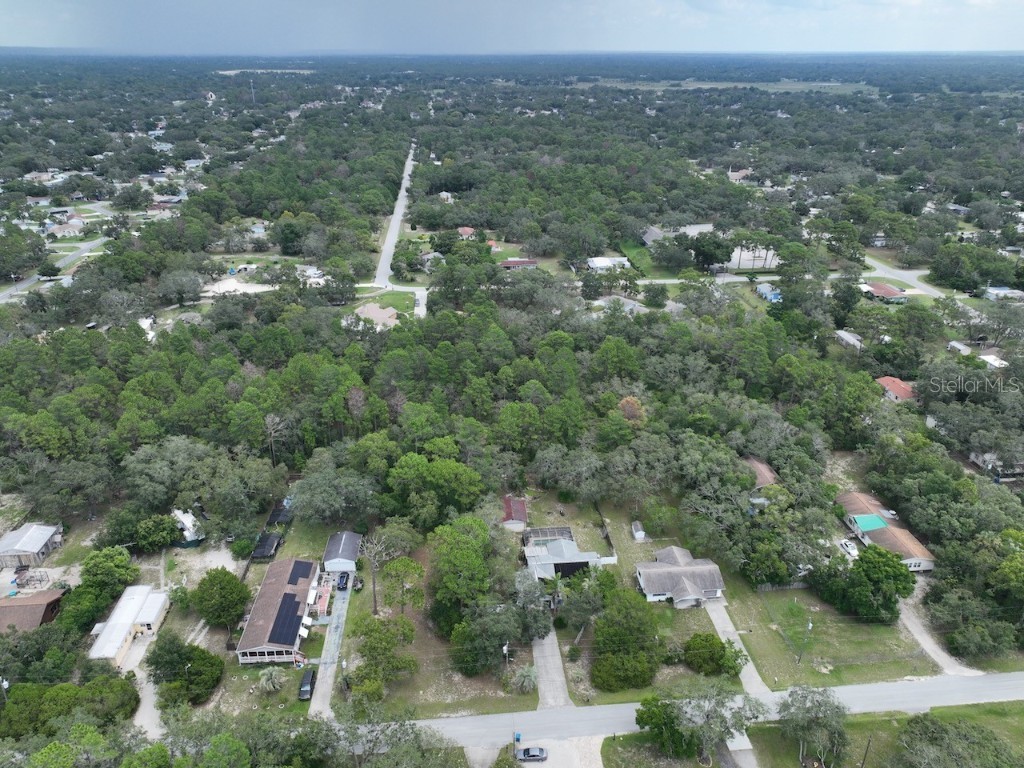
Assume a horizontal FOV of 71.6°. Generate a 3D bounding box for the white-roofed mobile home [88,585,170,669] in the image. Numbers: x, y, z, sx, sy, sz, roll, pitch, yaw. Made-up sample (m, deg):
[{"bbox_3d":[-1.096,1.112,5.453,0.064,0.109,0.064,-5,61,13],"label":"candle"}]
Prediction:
[{"bbox_3d":[-67.966,43.109,127.618,8.500,3.000,17.600,-3,25,-6],"label":"white-roofed mobile home"}]

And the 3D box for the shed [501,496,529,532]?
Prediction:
[{"bbox_3d":[0.300,28.837,157.705,5.000,3.100,8.000,-1,25,-3],"label":"shed"}]

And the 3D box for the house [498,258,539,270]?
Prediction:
[{"bbox_3d":[3.400,-56.939,338.525,17.300,3.700,9.000,-3,26,-7],"label":"house"}]

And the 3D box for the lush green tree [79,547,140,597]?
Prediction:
[{"bbox_3d":[-76.500,36.247,135.463,9.000,9.200,9.000,-2,25,-5],"label":"lush green tree"}]

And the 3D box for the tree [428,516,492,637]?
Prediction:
[{"bbox_3d":[-9.000,34.294,125.155,11.000,21.500,11.500,-2,25,-5],"label":"tree"}]

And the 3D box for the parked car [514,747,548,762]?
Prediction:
[{"bbox_3d":[2.980,54.669,104.969,4.720,1.450,1.830,-2,25,-4],"label":"parked car"}]

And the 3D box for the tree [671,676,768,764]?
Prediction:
[{"bbox_3d":[30.000,50.504,103.933,13.000,10.200,12.200,-2,25,-5],"label":"tree"}]

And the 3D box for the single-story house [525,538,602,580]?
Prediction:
[{"bbox_3d":[10.000,35.953,141.733,14.800,4.400,11.800,-2,25,-5],"label":"single-story house"}]

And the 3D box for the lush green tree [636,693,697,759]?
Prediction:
[{"bbox_3d":[22.600,50.968,104.593,8.600,8.800,8.600,-2,25,-5],"label":"lush green tree"}]

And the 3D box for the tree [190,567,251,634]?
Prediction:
[{"bbox_3d":[-51.300,39.010,125.934,9.200,12.300,9.200,-2,25,-5],"label":"tree"}]

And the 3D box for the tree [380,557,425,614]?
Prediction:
[{"bbox_3d":[-19.200,37.433,128.512,7.600,12.500,7.600,0,25,0],"label":"tree"}]

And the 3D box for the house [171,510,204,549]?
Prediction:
[{"bbox_3d":[-69.600,31.304,152.807,5.200,3.400,10.500,-17,30,-32],"label":"house"}]

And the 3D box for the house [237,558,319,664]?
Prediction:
[{"bbox_3d":[-42.314,41.078,130.628,9.400,4.100,22.500,-1,25,-3],"label":"house"}]

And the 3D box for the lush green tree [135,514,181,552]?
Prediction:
[{"bbox_3d":[-73.600,31.540,147.836,8.100,7.200,8.000,-2,25,-5],"label":"lush green tree"}]

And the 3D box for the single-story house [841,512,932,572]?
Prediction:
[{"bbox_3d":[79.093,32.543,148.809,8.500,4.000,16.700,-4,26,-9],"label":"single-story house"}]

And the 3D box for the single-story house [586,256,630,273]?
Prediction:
[{"bbox_3d":[46.100,-56.813,338.142,19.000,3.800,12.500,-3,25,-5],"label":"single-story house"}]

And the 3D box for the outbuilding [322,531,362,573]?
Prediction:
[{"bbox_3d":[-34.499,34.385,145.612,6.300,3.400,8.500,-1,25,-3],"label":"outbuilding"}]

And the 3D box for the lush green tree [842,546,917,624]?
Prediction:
[{"bbox_3d":[66.000,37.078,129.224,11.200,13.000,11.200,-2,25,-5],"label":"lush green tree"}]

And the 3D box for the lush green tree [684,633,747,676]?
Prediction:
[{"bbox_3d":[33.800,45.789,119.616,9.800,5.400,8.000,-2,25,-5],"label":"lush green tree"}]

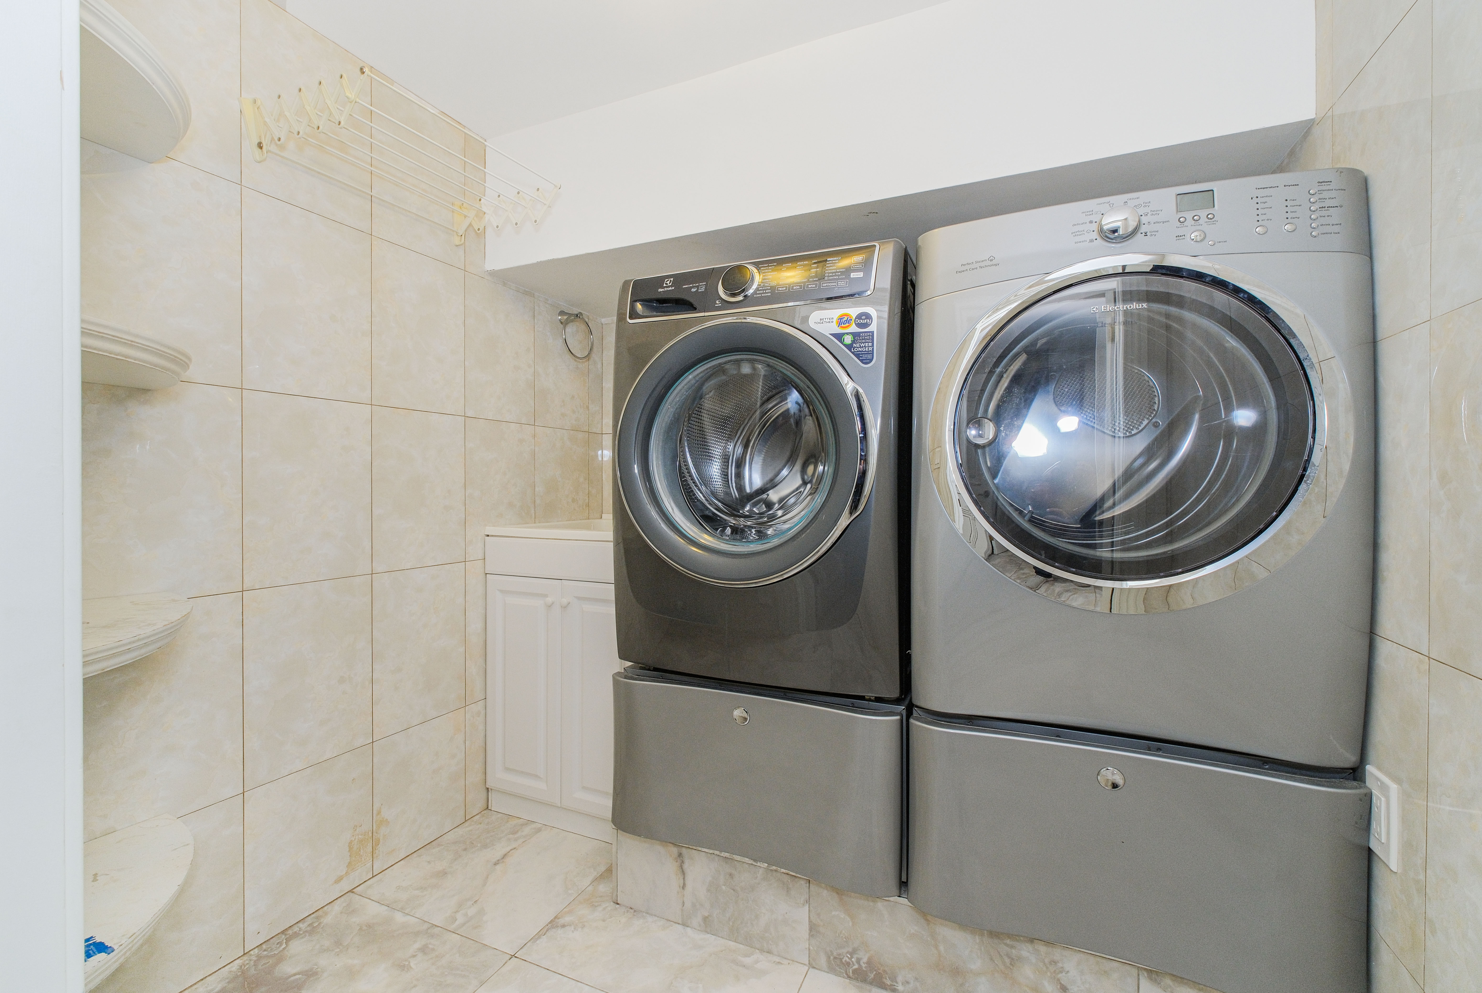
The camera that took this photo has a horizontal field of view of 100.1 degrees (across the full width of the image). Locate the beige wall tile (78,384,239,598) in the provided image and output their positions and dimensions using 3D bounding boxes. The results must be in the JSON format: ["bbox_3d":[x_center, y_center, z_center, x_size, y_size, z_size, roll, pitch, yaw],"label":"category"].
[{"bbox_3d":[-1.192,-0.011,1.261,0.012,0.457,0.306,1,1,25],"label":"beige wall tile"}]

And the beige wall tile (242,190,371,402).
[{"bbox_3d":[-1.061,-0.472,1.532,0.012,0.457,0.306,1,1,25],"label":"beige wall tile"}]

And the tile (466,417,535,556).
[{"bbox_3d":[-0.810,-0.022,2.097,0.012,0.457,0.306,1,1,25],"label":"tile"}]

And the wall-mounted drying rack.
[{"bbox_3d":[-0.782,-0.807,1.536,0.408,0.140,0.597,0,0,24],"label":"wall-mounted drying rack"}]

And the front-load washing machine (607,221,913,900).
[{"bbox_3d":[0.158,0.146,1.686,0.690,1.355,0.790,0,0,24],"label":"front-load washing machine"}]

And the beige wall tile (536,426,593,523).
[{"bbox_3d":[-0.683,-0.026,2.376,0.012,0.457,0.306,1,1,25],"label":"beige wall tile"}]

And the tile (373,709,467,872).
[{"bbox_3d":[-0.913,0.826,1.774,0.010,0.356,0.298,0,0,24],"label":"tile"}]

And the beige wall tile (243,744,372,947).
[{"bbox_3d":[-1.071,0.856,1.554,0.012,0.371,0.306,1,1,25],"label":"beige wall tile"}]

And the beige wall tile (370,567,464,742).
[{"bbox_3d":[-0.941,0.438,1.826,0.012,0.457,0.306,1,1,25],"label":"beige wall tile"}]

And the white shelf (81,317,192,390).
[{"bbox_3d":[-1.027,-0.226,0.920,0.470,0.040,0.470,0,0,24],"label":"white shelf"}]

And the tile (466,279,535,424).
[{"bbox_3d":[-0.788,-0.471,2.039,0.010,0.445,0.298,0,0,24],"label":"tile"}]

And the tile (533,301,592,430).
[{"bbox_3d":[-0.663,-0.468,2.317,0.010,0.445,0.298,0,0,24],"label":"tile"}]

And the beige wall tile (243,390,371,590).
[{"bbox_3d":[-1.034,-0.016,1.496,0.010,0.445,0.298,0,0,24],"label":"beige wall tile"}]

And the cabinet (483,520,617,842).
[{"bbox_3d":[-0.428,0.568,2.192,0.622,0.935,0.610,1,1,25],"label":"cabinet"}]

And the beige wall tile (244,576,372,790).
[{"bbox_3d":[-1.035,0.428,1.498,0.010,0.445,0.298,0,0,24],"label":"beige wall tile"}]

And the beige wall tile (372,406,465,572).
[{"bbox_3d":[-0.938,-0.019,1.819,0.012,0.457,0.306,1,1,25],"label":"beige wall tile"}]

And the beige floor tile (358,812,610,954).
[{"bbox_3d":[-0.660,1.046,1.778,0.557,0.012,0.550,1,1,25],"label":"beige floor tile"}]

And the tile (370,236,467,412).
[{"bbox_3d":[-0.911,-0.465,1.766,0.010,0.445,0.298,0,0,24],"label":"tile"}]

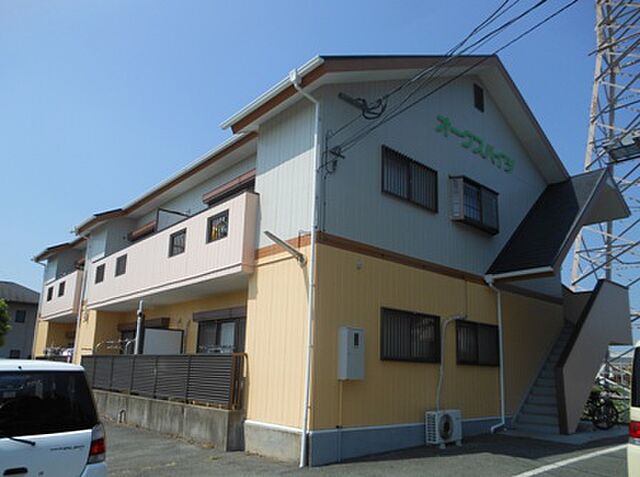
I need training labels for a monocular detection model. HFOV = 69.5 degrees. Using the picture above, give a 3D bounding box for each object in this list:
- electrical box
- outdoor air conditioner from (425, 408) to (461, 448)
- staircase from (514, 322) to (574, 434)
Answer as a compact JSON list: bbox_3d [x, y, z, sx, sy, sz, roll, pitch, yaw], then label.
[{"bbox_3d":[0.487,1.781,7.104,0.403,0.740,0.184,15,-20,-39],"label":"electrical box"},{"bbox_3d":[2.113,3.250,7.883,0.738,0.577,0.248,15,-20,-39],"label":"outdoor air conditioner"},{"bbox_3d":[5.720,3.107,10.981,3.636,2.582,0.938,15,-20,-39],"label":"staircase"}]

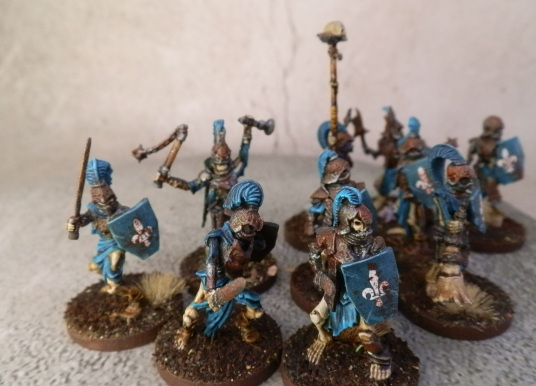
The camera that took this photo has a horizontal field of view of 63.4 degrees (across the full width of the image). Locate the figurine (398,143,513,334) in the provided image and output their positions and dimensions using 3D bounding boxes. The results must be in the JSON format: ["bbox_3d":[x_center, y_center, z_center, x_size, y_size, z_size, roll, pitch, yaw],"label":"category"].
[{"bbox_3d":[0.042,0.008,0.093,0.025,0.038,0.025,-4,22,-7],"label":"figurine"}]

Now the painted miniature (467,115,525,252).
[{"bbox_3d":[0.064,-0.005,0.125,0.025,0.036,0.025,-3,22,-5],"label":"painted miniature"}]

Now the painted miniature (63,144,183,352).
[{"bbox_3d":[-0.032,0.008,0.090,0.025,0.041,0.025,20,30,41],"label":"painted miniature"}]

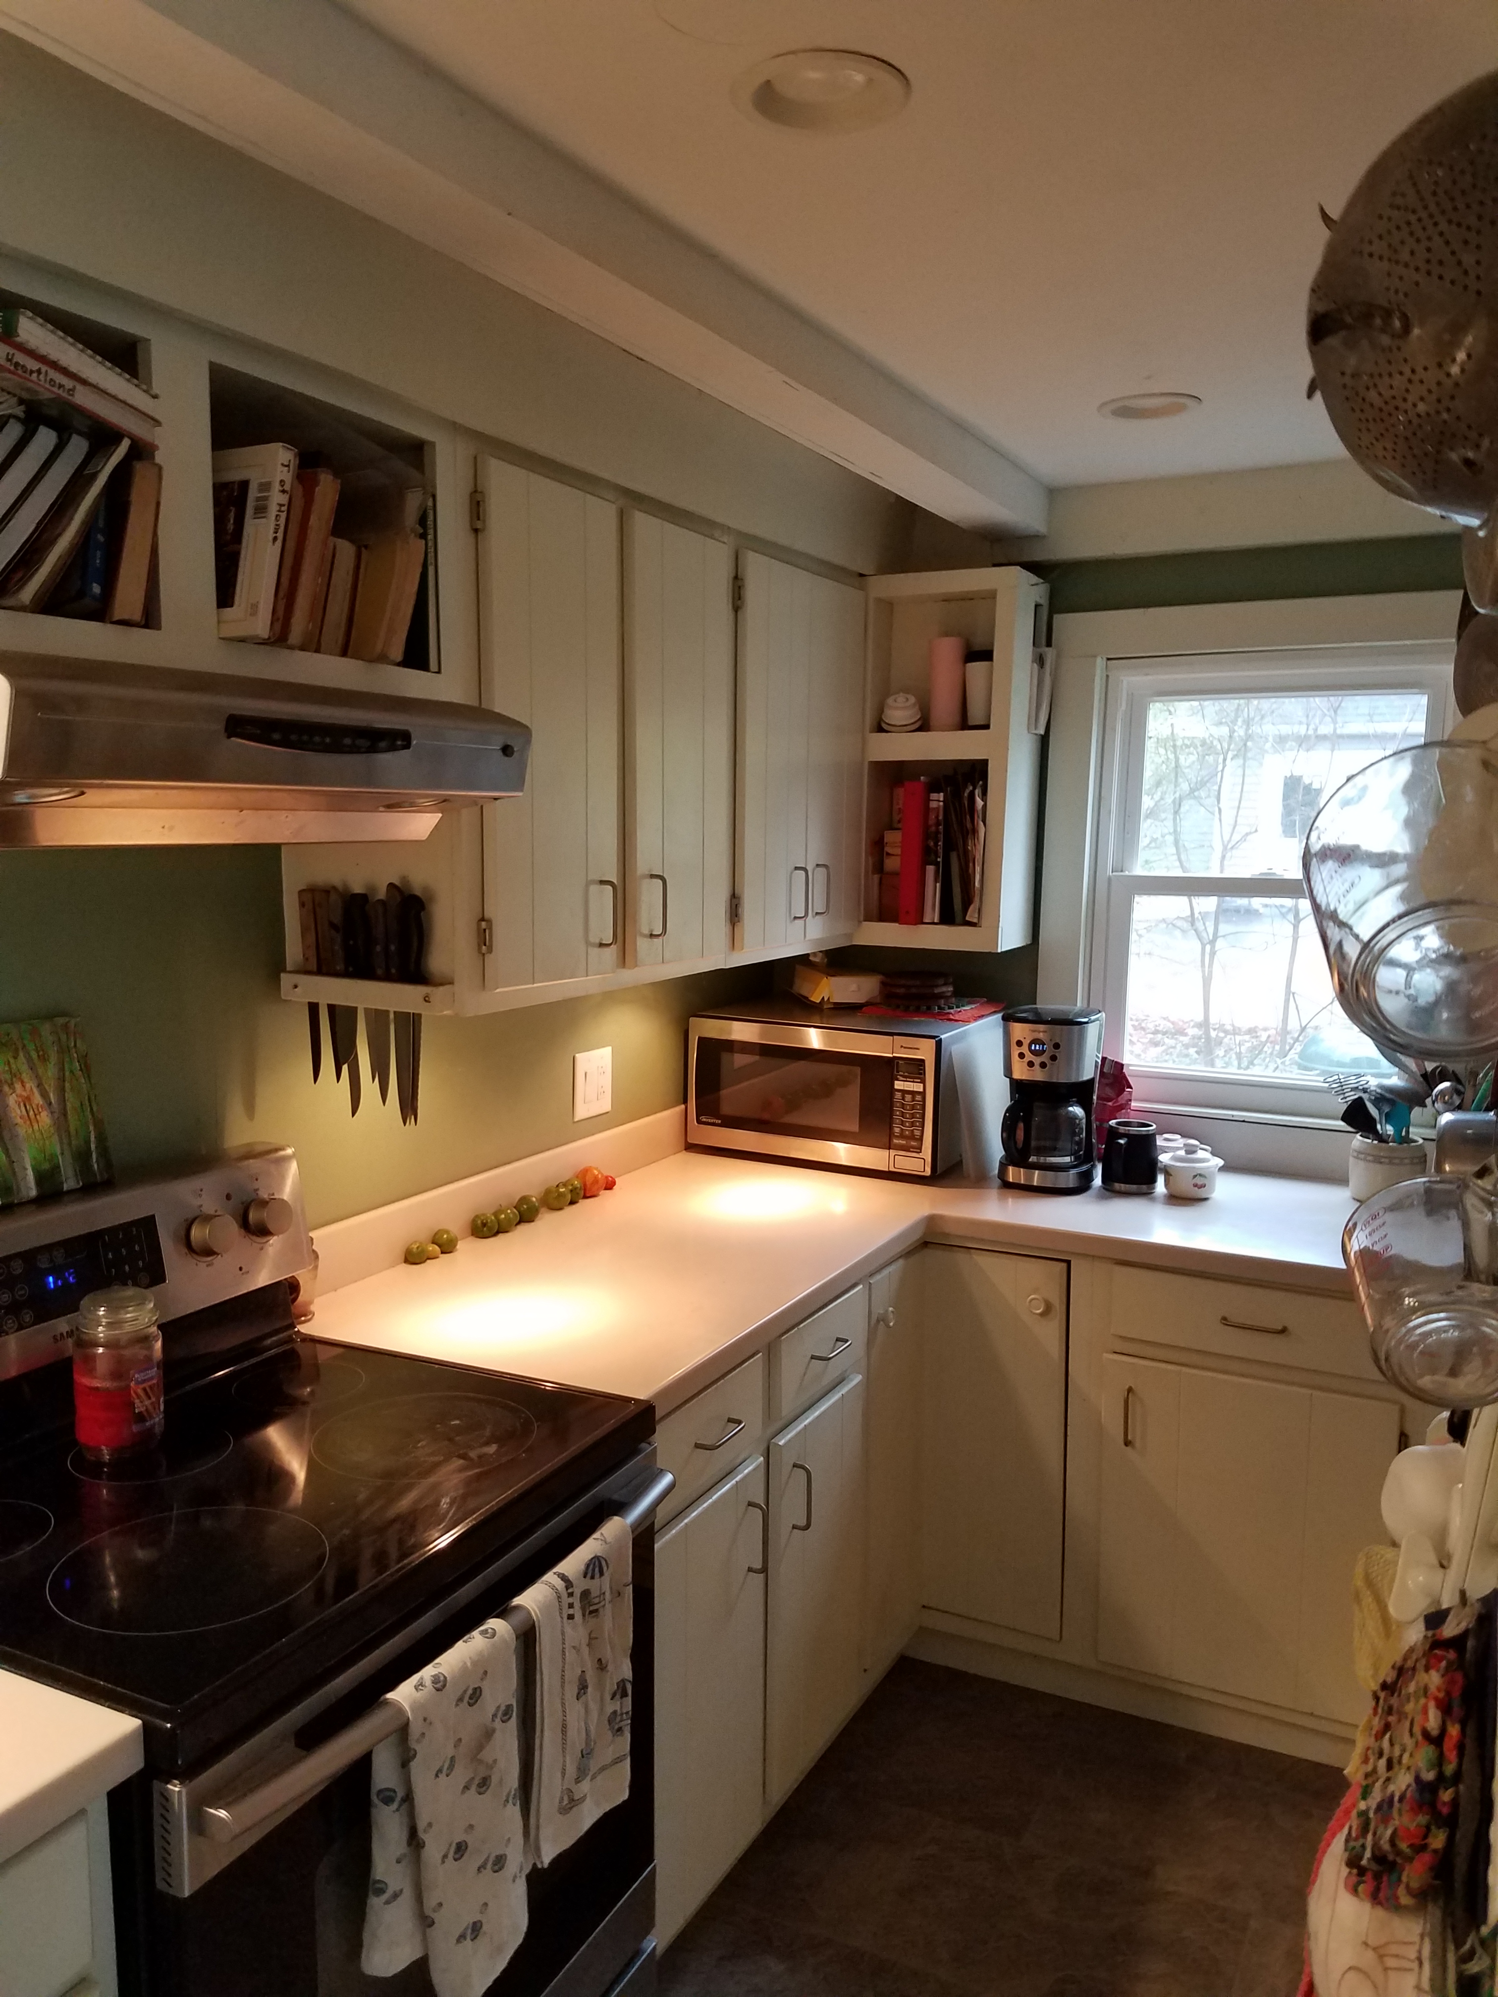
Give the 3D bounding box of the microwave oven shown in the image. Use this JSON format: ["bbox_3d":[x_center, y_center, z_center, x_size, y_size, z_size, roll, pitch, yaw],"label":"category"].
[{"bbox_3d":[0.218,0.177,3.170,0.557,0.296,0.420,4,8,29],"label":"microwave oven"}]

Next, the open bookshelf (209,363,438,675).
[{"bbox_3d":[-0.634,-0.576,1.895,0.300,0.300,0.385,4,8,27],"label":"open bookshelf"}]

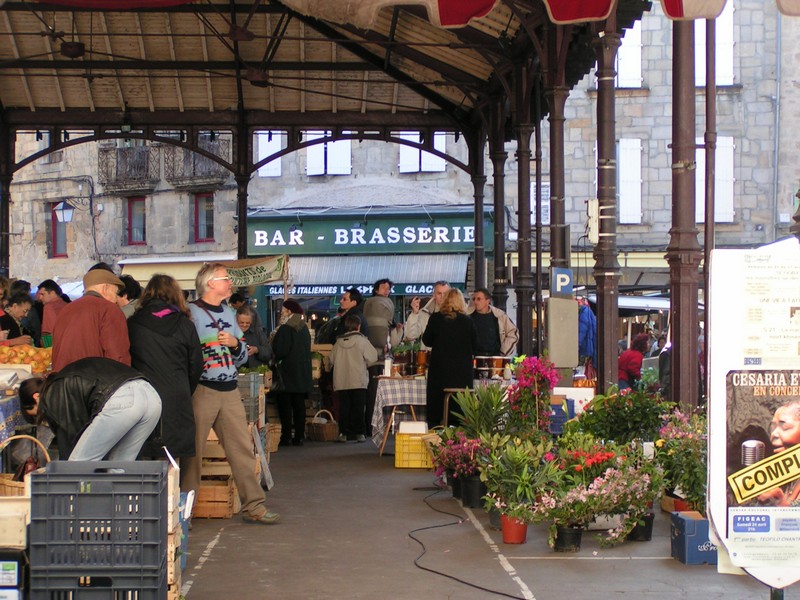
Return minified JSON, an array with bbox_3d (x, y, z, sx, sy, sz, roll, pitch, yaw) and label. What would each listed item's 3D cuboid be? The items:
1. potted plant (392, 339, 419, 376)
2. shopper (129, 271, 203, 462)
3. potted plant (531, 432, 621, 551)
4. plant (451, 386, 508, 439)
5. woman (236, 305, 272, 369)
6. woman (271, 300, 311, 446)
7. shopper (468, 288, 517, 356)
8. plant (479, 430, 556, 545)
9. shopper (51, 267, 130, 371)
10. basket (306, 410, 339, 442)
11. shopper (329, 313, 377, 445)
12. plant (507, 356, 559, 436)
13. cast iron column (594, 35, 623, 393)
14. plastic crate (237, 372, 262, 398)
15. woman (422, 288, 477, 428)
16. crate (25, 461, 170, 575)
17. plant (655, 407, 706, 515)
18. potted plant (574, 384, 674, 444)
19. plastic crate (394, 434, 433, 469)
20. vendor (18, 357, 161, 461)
[{"bbox_3d":[0.047,0.605,18.192,0.290,0.360,0.260,0,-1,0],"label":"potted plant"},{"bbox_3d":[-1.467,0.646,10.790,0.480,1.635,0.340,0,-1,-15],"label":"shopper"},{"bbox_3d":[1.036,1.118,10.180,0.530,0.667,0.480,0,-1,0],"label":"potted plant"},{"bbox_3d":[0.610,1.092,13.300,0.450,0.840,0.450,0,-1,-2],"label":"plant"},{"bbox_3d":[-1.363,0.790,15.700,0.500,1.530,0.420,0,-1,12],"label":"woman"},{"bbox_3d":[-1.234,0.810,19.788,0.480,1.655,0.360,1,-1,-42],"label":"woman"},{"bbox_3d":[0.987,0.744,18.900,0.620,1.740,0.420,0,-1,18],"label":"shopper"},{"bbox_3d":[0.725,1.133,10.600,0.470,0.660,0.450,0,-1,-2],"label":"plant"},{"bbox_3d":[-1.987,0.644,11.200,0.520,1.660,0.400,0,-1,24],"label":"shopper"},{"bbox_3d":[-0.908,1.466,20.276,0.380,0.363,0.300,0,-1,0],"label":"basket"},{"bbox_3d":[-0.540,0.902,19.900,0.540,1.460,0.360,0,-1,14],"label":"shopper"},{"bbox_3d":[1.001,0.961,12.984,0.410,1.090,0.400,0,-1,0],"label":"plant"},{"bbox_3d":[2.245,-0.648,18.766,0.320,4.532,0.320,0,-1,-2],"label":"cast iron column"},{"bbox_3d":[-1.316,0.690,14.300,0.400,0.220,0.500,0,-1,-2],"label":"plastic crate"},{"bbox_3d":[0.491,0.737,17.189,0.530,1.702,0.360,0,-1,-8],"label":"woman"},{"bbox_3d":[-0.967,0.695,5.636,0.400,0.300,0.580,0,-1,-6],"label":"crate"},{"bbox_3d":[1.988,1.127,12.200,0.410,0.730,0.400,0,-1,-2],"label":"plant"},{"bbox_3d":[1.632,1.059,12.600,0.720,0.880,0.650,0,-1,-2],"label":"potted plant"},{"bbox_3d":[0.137,1.410,16.350,0.350,0.315,0.500,0,-1,-2],"label":"plastic crate"},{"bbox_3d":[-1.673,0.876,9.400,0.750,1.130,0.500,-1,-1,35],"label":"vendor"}]

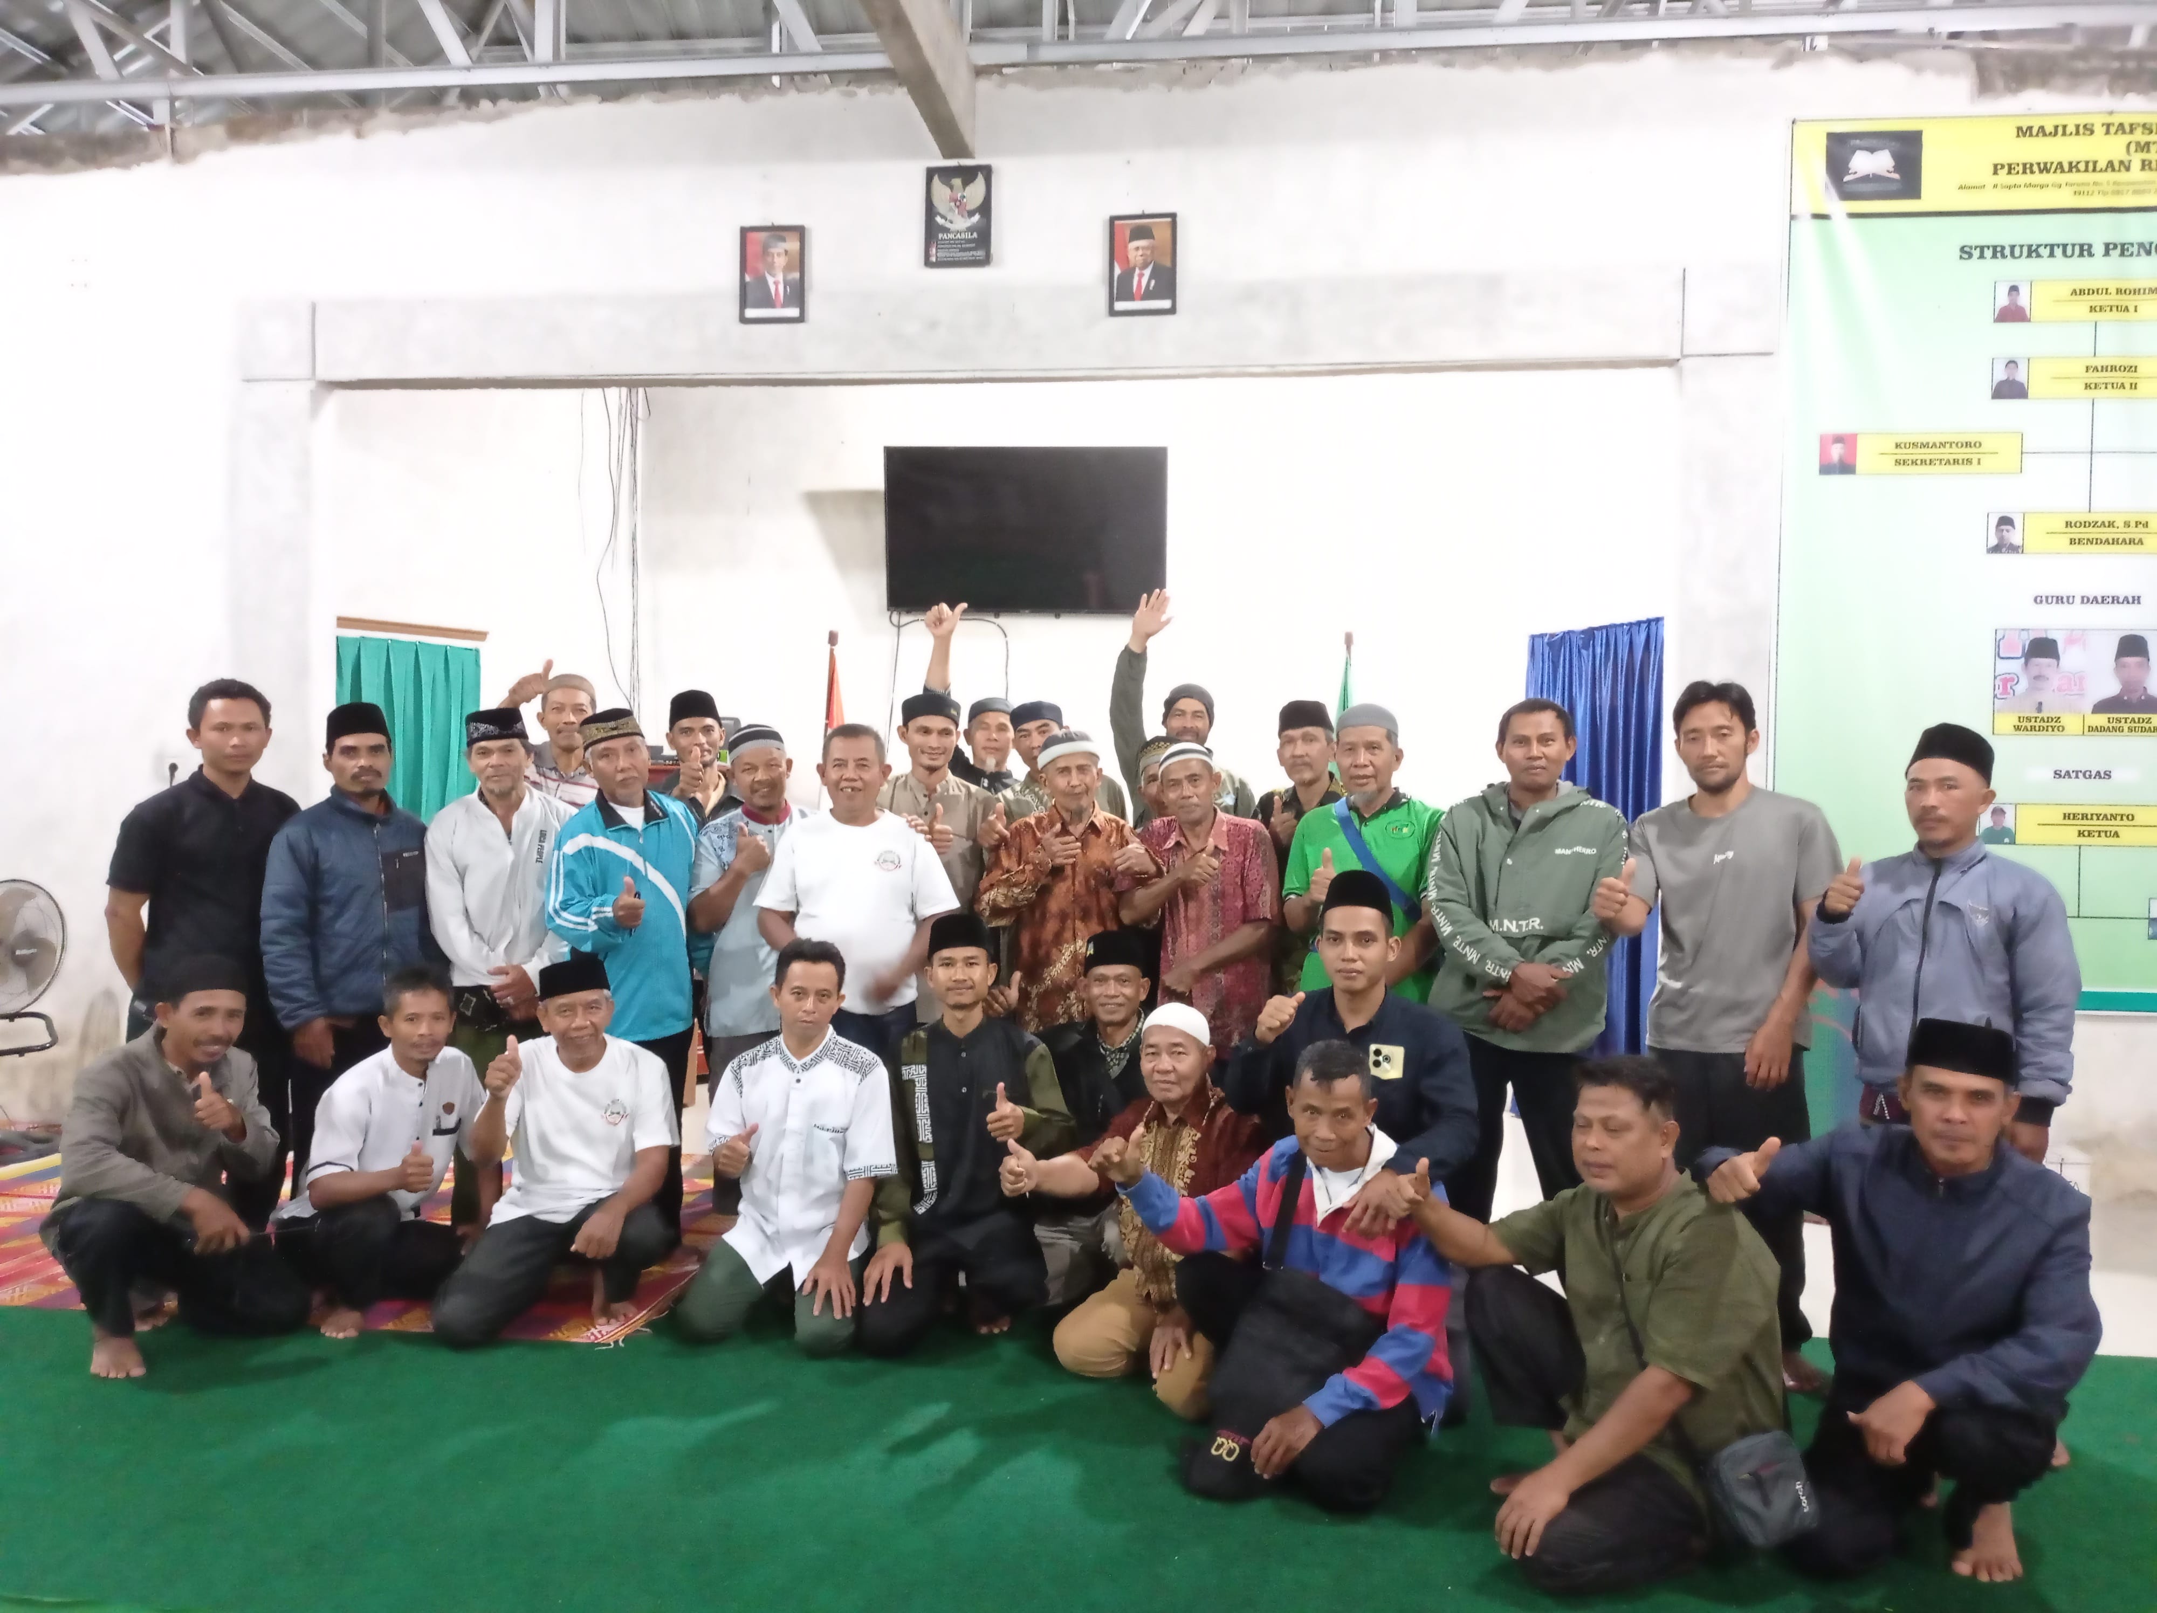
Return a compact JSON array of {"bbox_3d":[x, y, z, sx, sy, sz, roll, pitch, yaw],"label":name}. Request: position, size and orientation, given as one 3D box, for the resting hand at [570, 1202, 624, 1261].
[{"bbox_3d":[-1.214,1.074,4.400,0.090,0.125,0.065,22,-28,18],"label":"resting hand"}]

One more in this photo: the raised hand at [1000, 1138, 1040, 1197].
[{"bbox_3d":[-0.132,0.811,3.920,0.065,0.130,0.090,-15,0,24],"label":"raised hand"}]

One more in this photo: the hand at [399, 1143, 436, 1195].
[{"bbox_3d":[-1.594,0.875,4.200,0.092,0.128,0.095,0,2,-17],"label":"hand"}]

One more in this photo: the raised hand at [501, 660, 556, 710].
[{"bbox_3d":[-1.675,-0.372,5.300,0.110,0.130,0.065,12,0,26],"label":"raised hand"}]

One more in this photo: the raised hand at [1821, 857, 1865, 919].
[{"bbox_3d":[1.589,0.168,3.620,0.088,0.125,0.100,1,1,24],"label":"raised hand"}]

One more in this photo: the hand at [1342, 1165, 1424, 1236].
[{"bbox_3d":[0.606,0.787,3.470,0.145,0.135,0.090,1,1,10],"label":"hand"}]

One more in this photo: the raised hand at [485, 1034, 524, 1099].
[{"bbox_3d":[-1.401,0.633,4.250,0.095,0.150,0.100,0,1,-18],"label":"raised hand"}]

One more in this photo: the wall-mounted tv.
[{"bbox_3d":[-0.226,-1.210,7.638,1.235,0.718,0.070,1,13,6],"label":"wall-mounted tv"}]

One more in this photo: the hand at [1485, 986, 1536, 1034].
[{"bbox_3d":[1.029,0.482,4.150,0.125,0.115,0.085,1,1,14],"label":"hand"}]

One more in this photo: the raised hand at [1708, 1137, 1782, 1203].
[{"bbox_3d":[1.252,0.685,3.280,0.065,0.130,0.095,32,0,-44],"label":"raised hand"}]

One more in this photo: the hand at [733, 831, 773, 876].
[{"bbox_3d":[-0.907,0.124,4.850,0.112,0.130,0.095,0,2,-11],"label":"hand"}]

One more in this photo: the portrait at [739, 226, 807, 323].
[{"bbox_3d":[-1.100,-1.915,6.280,0.235,0.352,0.025,1,1,5],"label":"portrait"}]

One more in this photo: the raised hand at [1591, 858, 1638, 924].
[{"bbox_3d":[1.185,0.186,3.850,0.105,0.143,0.105,1,2,11],"label":"raised hand"}]

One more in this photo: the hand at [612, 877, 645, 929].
[{"bbox_3d":[-1.162,0.247,4.500,0.065,0.132,0.090,-1,3,-21],"label":"hand"}]

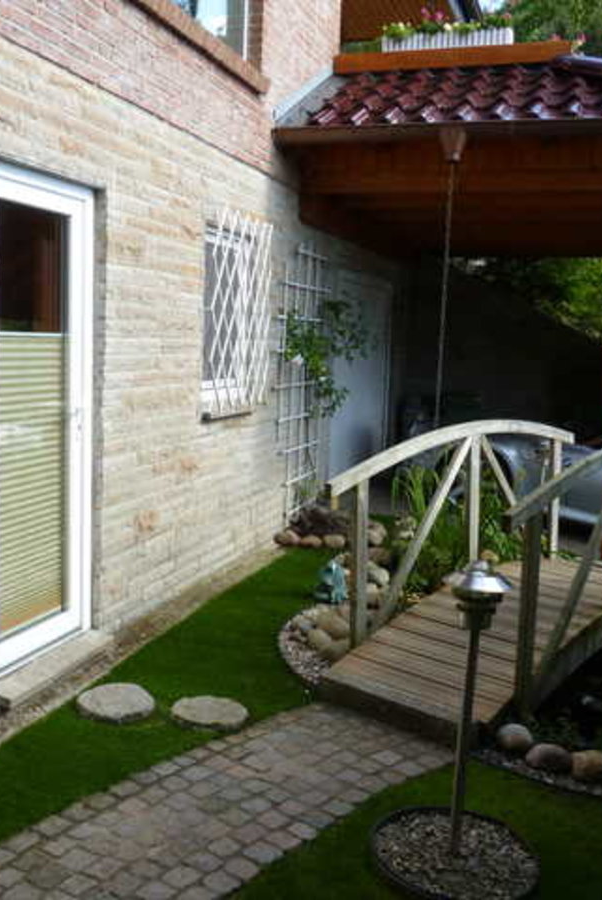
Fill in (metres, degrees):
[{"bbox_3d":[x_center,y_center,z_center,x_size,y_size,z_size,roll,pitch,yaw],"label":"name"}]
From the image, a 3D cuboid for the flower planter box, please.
[{"bbox_3d":[1.201,-3.260,6.991,1.040,0.150,0.180,5,8,18],"label":"flower planter box"}]

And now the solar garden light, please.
[{"bbox_3d":[0.520,0.807,2.678,0.200,0.939,0.200,5,8,18],"label":"solar garden light"}]

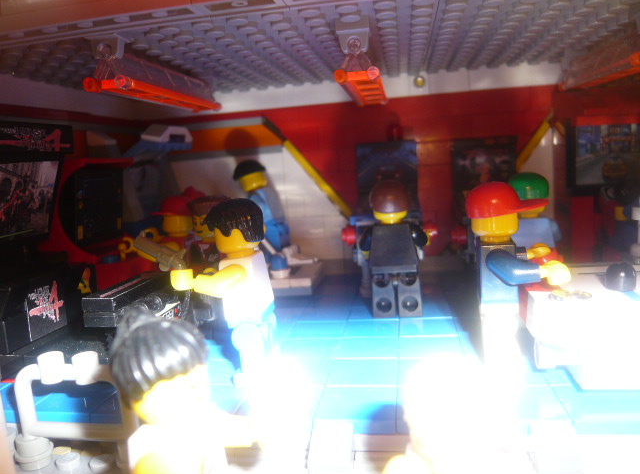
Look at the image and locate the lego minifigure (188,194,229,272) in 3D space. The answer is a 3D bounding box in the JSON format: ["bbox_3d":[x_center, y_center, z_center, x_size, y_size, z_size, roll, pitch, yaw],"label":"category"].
[{"bbox_3d":[-0.035,0.009,0.165,0.024,0.042,0.015,-2,8,18],"label":"lego minifigure"}]

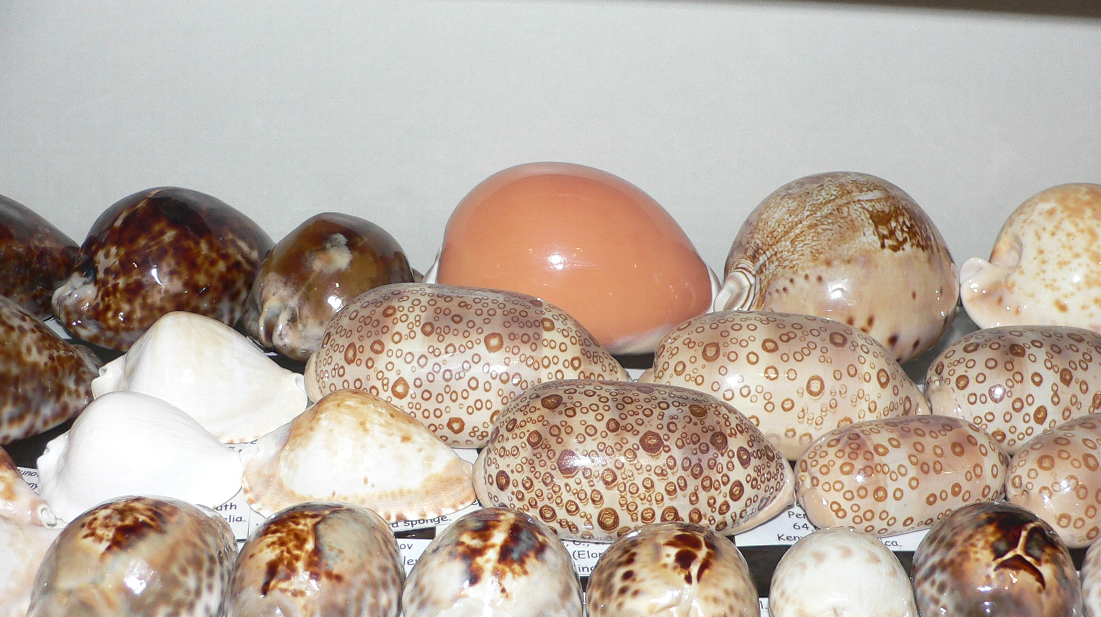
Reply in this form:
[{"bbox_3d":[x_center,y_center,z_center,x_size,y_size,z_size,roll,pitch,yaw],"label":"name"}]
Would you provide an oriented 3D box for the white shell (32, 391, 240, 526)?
[{"bbox_3d":[-0.121,0.040,0.322,0.061,0.035,0.040,-1,26,-4],"label":"white shell"}]

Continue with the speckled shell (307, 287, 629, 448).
[{"bbox_3d":[-0.029,0.015,0.356,0.103,0.047,0.057,5,25,8],"label":"speckled shell"}]

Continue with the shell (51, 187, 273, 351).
[{"bbox_3d":[-0.140,-0.017,0.411,0.082,0.053,0.055,-11,28,-25],"label":"shell"}]

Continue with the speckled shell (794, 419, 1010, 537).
[{"bbox_3d":[0.101,0.045,0.320,0.065,0.030,0.037,-4,25,-11],"label":"speckled shell"}]

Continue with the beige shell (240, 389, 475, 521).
[{"bbox_3d":[-0.057,0.040,0.323,0.069,0.034,0.043,1,26,2],"label":"beige shell"}]

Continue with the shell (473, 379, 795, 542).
[{"bbox_3d":[0.022,0.040,0.317,0.092,0.040,0.051,3,26,6],"label":"shell"}]

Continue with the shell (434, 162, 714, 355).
[{"bbox_3d":[0.007,-0.023,0.416,0.106,0.060,0.073,9,27,17],"label":"shell"}]

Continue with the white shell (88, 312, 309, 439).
[{"bbox_3d":[-0.117,0.018,0.363,0.070,0.036,0.046,1,26,2],"label":"white shell"}]

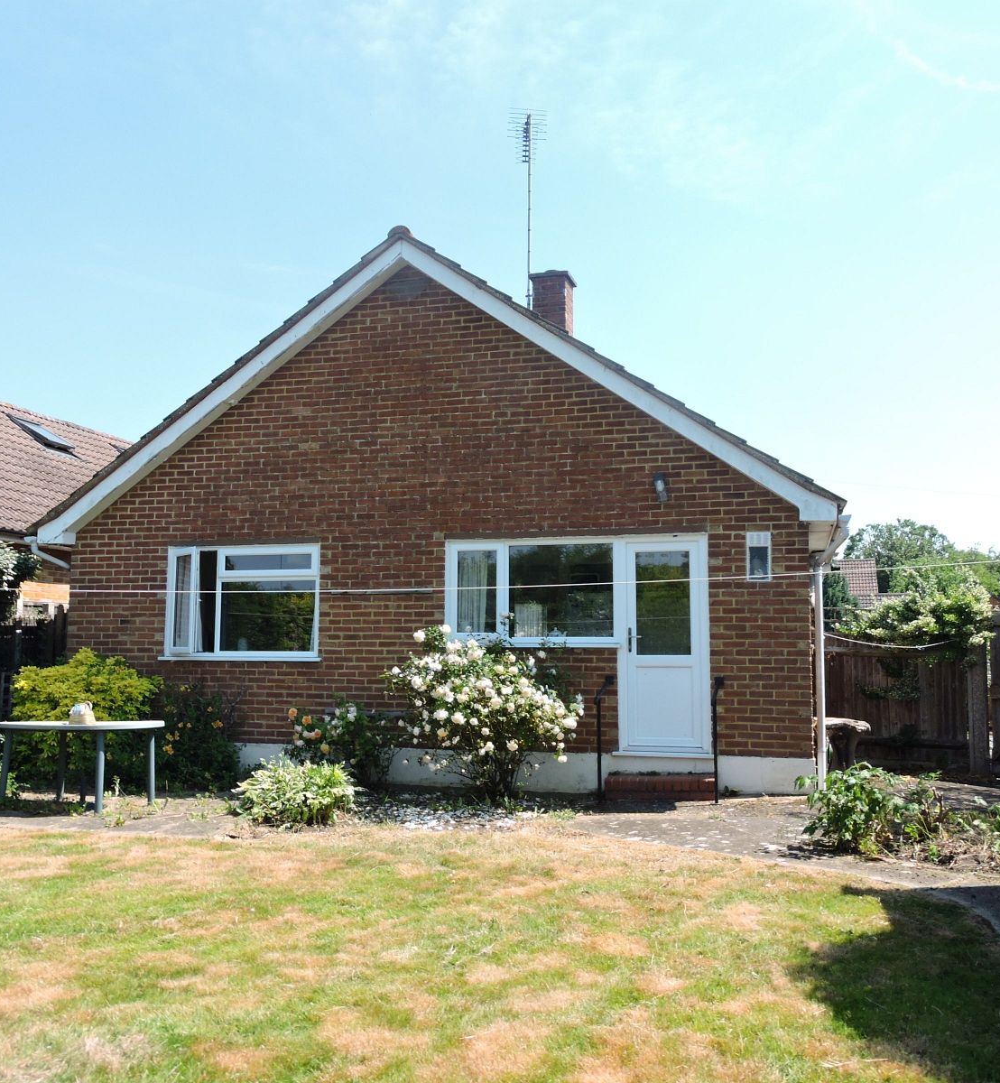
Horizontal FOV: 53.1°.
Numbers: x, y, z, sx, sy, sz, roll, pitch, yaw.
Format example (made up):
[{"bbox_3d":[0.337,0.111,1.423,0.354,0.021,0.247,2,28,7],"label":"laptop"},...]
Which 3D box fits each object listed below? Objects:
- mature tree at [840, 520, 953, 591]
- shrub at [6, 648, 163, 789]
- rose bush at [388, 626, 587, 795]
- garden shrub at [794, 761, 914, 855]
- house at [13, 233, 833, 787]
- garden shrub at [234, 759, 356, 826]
[{"bbox_3d":[23.037,2.823,58.000,6.600,8.600,6.400,0,-6,0],"label":"mature tree"},{"bbox_3d":[-4.162,1.750,10.050,1.460,1.340,1.250,-1,-6,14],"label":"shrub"},{"bbox_3d":[-0.151,1.543,8.950,1.720,1.540,1.350,-1,-6,14],"label":"rose bush"},{"bbox_3d":[2.502,1.820,7.050,0.780,0.580,0.740,0,-6,0],"label":"garden shrub"},{"bbox_3d":[0.173,-0.077,14.823,8.550,5.900,10.000,-1,-6,14],"label":"house"},{"bbox_3d":[-1.686,2.012,8.200,0.950,0.480,0.850,0,-6,0],"label":"garden shrub"}]

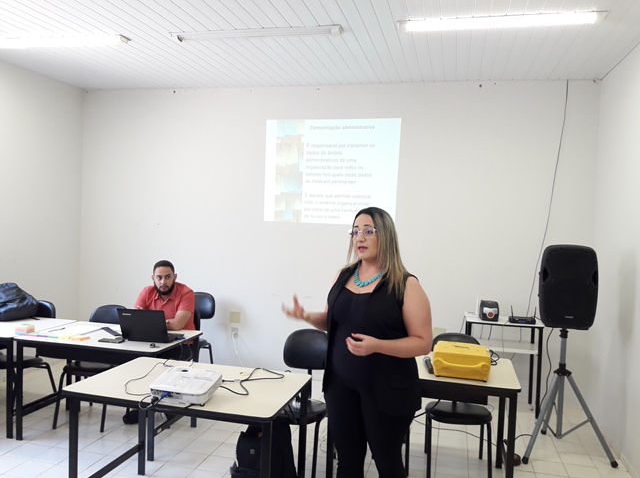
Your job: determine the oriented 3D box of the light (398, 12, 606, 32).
[{"bbox_3d":[1.119,-1.350,3.270,1.235,0.055,0.100,2,3,15],"label":"light"}]

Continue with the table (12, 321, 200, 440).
[{"bbox_3d":[-1.564,1.080,3.877,1.170,0.735,0.650,2,3,15],"label":"table"}]

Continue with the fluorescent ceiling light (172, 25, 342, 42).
[{"bbox_3d":[-0.457,-1.417,3.620,1.245,0.055,0.100,2,3,15],"label":"fluorescent ceiling light"}]

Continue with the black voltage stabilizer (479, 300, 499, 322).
[{"bbox_3d":[1.437,0.602,4.387,0.138,0.158,0.180,3,3,14],"label":"black voltage stabilizer"}]

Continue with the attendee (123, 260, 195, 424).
[{"bbox_3d":[-1.257,0.813,4.278,0.550,1.250,0.720,2,2,3],"label":"attendee"}]

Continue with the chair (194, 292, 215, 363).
[{"bbox_3d":[-1.290,0.974,5.048,0.460,0.860,0.540,2,3,15],"label":"chair"}]

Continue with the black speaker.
[{"bbox_3d":[1.775,0.330,3.704,0.355,0.570,0.310,2,3,15],"label":"black speaker"}]

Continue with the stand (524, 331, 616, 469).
[{"bbox_3d":[1.760,1.093,3.755,0.650,0.930,0.630,2,3,15],"label":"stand"}]

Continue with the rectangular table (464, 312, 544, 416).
[{"bbox_3d":[1.583,1.114,4.547,0.630,0.810,0.400,2,3,15],"label":"rectangular table"}]

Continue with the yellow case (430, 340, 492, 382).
[{"bbox_3d":[0.872,0.745,3.189,0.315,0.155,0.290,2,3,15],"label":"yellow case"}]

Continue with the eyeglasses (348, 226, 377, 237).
[{"bbox_3d":[0.221,-0.033,2.241,0.140,0.048,0.140,4,3,39],"label":"eyeglasses"}]

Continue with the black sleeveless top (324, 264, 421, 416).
[{"bbox_3d":[0.230,0.441,2.270,0.420,0.640,0.310,3,3,33],"label":"black sleeveless top"}]

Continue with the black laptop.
[{"bbox_3d":[-1.218,0.614,3.806,0.370,0.230,0.310,2,3,15],"label":"black laptop"}]

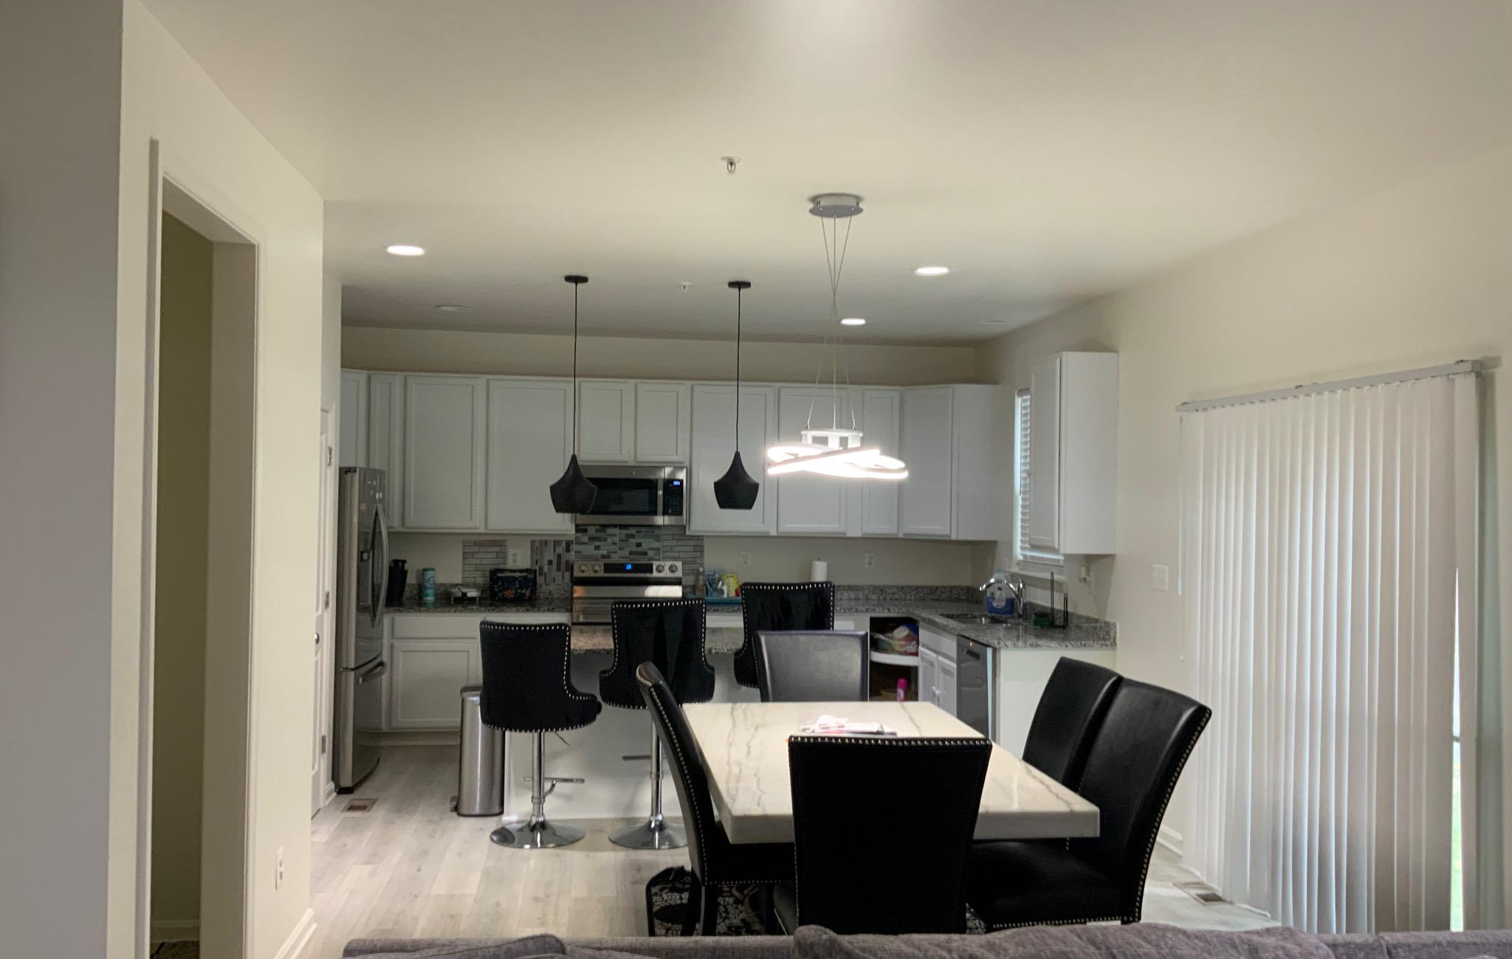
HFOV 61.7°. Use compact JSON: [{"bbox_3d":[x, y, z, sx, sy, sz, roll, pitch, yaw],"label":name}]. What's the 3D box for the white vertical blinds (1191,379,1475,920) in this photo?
[{"bbox_3d":[2.125,0.723,4.872,0.100,2.090,1.880,1,-1,-8],"label":"white vertical blinds"}]

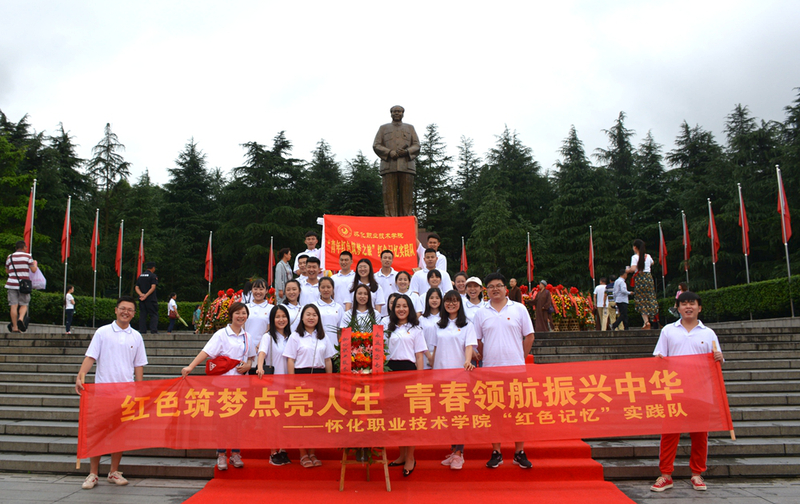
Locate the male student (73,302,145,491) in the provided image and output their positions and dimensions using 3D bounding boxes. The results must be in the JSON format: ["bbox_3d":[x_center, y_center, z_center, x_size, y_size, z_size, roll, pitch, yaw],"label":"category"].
[{"bbox_3d":[-2.660,1.250,5.500,0.630,1.680,0.420,1,-7,-10],"label":"male student"}]

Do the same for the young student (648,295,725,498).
[{"bbox_3d":[2.578,1.234,5.384,0.620,1.740,0.380,-2,-7,12],"label":"young student"}]

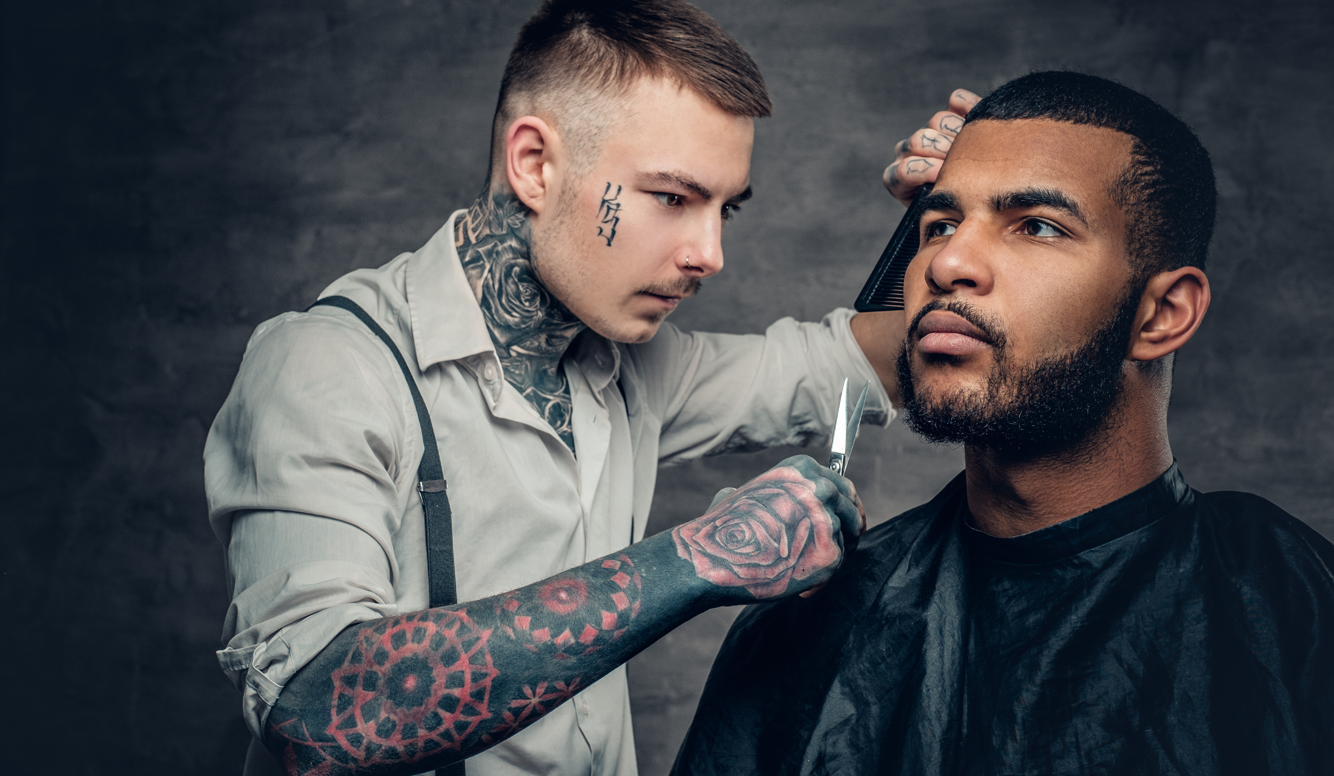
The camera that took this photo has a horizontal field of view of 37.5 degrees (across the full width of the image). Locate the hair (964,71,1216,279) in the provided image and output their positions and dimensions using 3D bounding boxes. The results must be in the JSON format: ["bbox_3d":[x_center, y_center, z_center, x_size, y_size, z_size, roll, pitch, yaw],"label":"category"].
[{"bbox_3d":[0.245,-0.116,1.212,0.166,0.155,0.202,4,-7,40],"label":"hair"}]

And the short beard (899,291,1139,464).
[{"bbox_3d":[0.189,-0.015,1.154,0.148,0.115,0.110,4,-7,40],"label":"short beard"}]

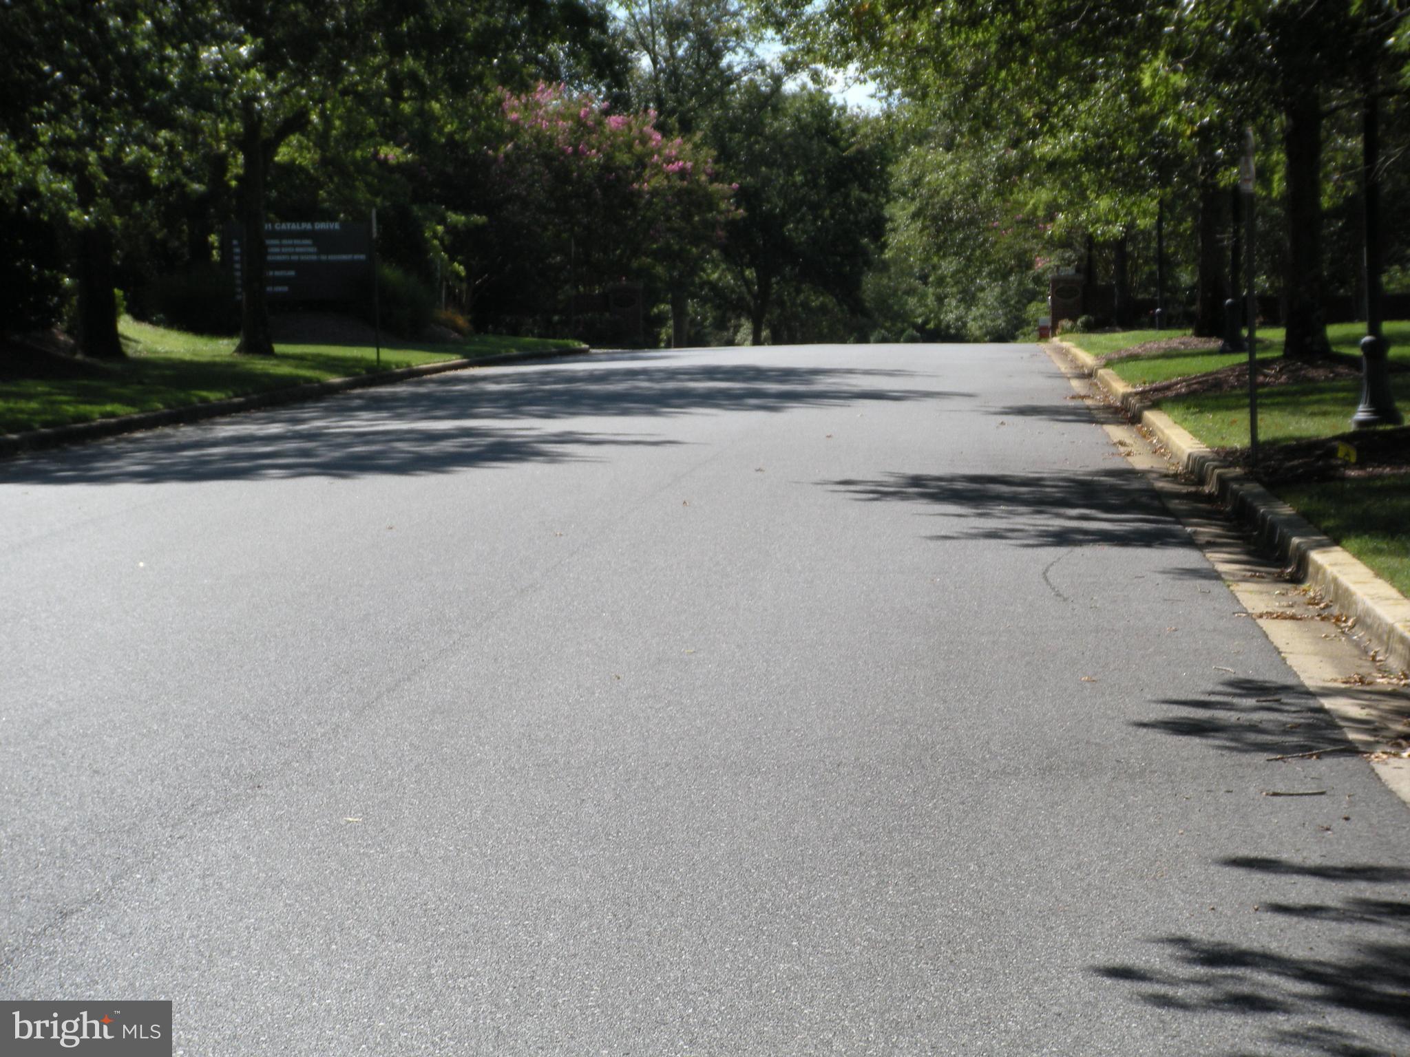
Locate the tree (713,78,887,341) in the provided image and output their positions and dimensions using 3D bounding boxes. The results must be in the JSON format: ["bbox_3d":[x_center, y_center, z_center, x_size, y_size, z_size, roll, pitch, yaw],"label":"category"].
[{"bbox_3d":[2.571,-8.802,106.000,5.400,7.700,5.200,-1,3,4],"label":"tree"}]

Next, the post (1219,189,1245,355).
[{"bbox_3d":[6.252,-3.984,44.405,0.400,3.800,0.400,-1,3,4],"label":"post"}]

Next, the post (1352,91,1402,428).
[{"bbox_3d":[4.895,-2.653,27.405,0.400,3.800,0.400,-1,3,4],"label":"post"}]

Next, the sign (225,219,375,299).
[{"bbox_3d":[-7.070,-4.643,65.000,2.550,1.400,0.220,-2,3,-7],"label":"sign"}]

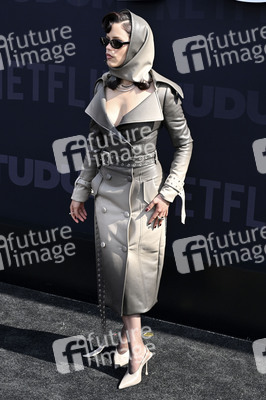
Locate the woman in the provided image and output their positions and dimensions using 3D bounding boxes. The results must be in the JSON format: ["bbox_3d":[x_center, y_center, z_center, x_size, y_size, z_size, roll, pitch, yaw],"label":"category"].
[{"bbox_3d":[0.008,-0.003,3.750,0.550,1.650,0.400,10,16,32],"label":"woman"}]

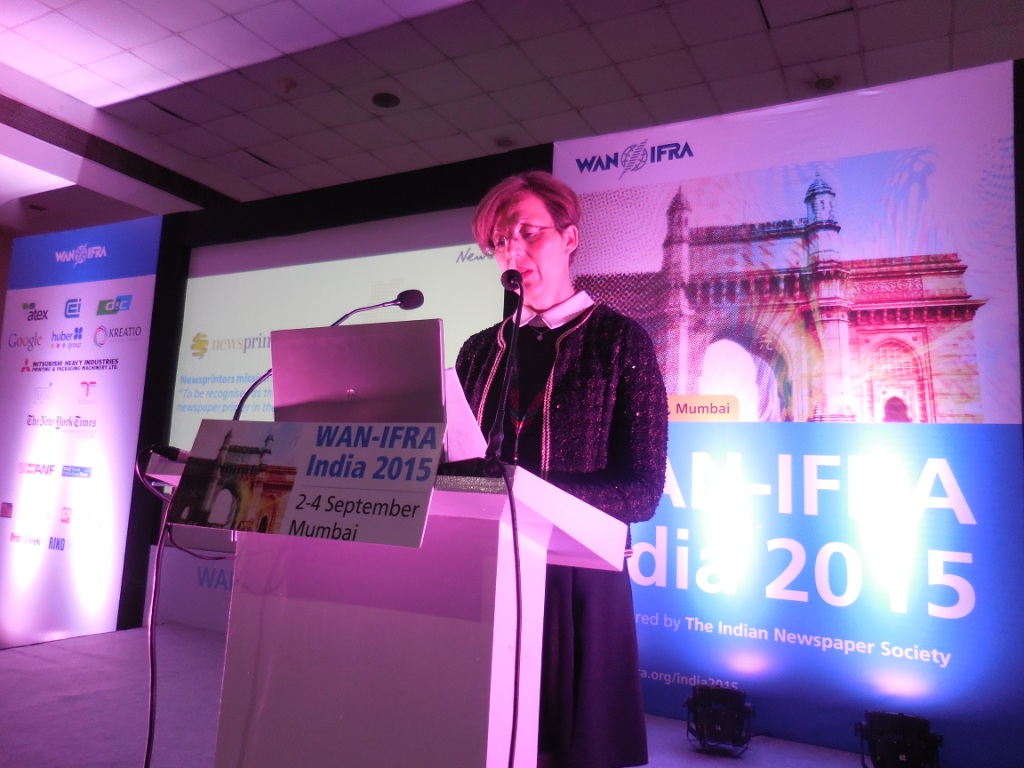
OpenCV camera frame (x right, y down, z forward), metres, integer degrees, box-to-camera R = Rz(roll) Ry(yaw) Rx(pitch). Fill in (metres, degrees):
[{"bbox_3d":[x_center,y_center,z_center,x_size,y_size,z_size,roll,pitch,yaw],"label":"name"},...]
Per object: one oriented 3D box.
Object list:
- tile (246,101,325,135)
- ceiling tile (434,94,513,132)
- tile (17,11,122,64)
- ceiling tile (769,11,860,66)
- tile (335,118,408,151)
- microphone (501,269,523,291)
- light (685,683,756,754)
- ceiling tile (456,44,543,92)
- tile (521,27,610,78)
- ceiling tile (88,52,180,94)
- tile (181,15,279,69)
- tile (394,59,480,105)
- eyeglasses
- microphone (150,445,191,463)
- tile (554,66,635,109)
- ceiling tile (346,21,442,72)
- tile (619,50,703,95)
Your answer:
[{"bbox_3d":[-2.223,-2.603,7.309,0.600,0.020,0.600,-1,-7,27],"label":"tile"},{"bbox_3d":[-0.350,-2.565,7.006,0.600,0.020,0.600,-1,-7,27],"label":"ceiling tile"},{"bbox_3d":[-3.584,-2.795,6.001,0.600,0.020,0.600,-1,-7,27],"label":"tile"},{"bbox_3d":[2.303,-2.612,5.611,0.600,0.025,0.600,-1,-7,28],"label":"ceiling tile"},{"bbox_3d":[-1.414,-2.545,7.561,0.600,0.020,0.600,-1,-7,27],"label":"tile"},{"bbox_3d":[-0.001,-0.164,1.160,0.035,0.035,0.045,3,11,-9],"label":"microphone"},{"bbox_3d":[0.905,1.412,3.152,0.275,0.250,0.220,-1,-7,28],"label":"light"},{"bbox_3d":[-0.094,-2.642,6.201,0.600,0.020,0.600,-1,-7,27],"label":"ceiling tile"},{"bbox_3d":[0.437,-2.644,5.912,0.595,0.020,0.595,-1,-7,28],"label":"tile"},{"bbox_3d":[-3.314,-2.732,6.528,0.600,0.025,0.600,-1,-7,28],"label":"ceiling tile"},{"bbox_3d":[-2.250,-2.750,5.972,0.600,0.025,0.600,-1,-7,28],"label":"tile"},{"bbox_3d":[-0.633,-2.634,6.472,0.600,0.025,0.600,-1,-7,28],"label":"tile"},{"bbox_3d":[0.046,-0.283,1.472,0.138,0.045,0.140,-11,6,40],"label":"eyeglasses"},{"bbox_3d":[-0.600,0.122,1.300,0.075,0.022,0.022,14,-12,-34],"label":"microphone"},{"bbox_3d":[0.715,-2.579,6.440,0.595,0.020,0.595,-1,-7,28],"label":"tile"},{"bbox_3d":[-0.910,-2.701,5.944,0.600,0.025,0.600,-1,-7,28],"label":"ceiling tile"},{"bbox_3d":[1.246,-2.588,6.162,0.595,0.020,0.595,-1,-7,28],"label":"tile"}]

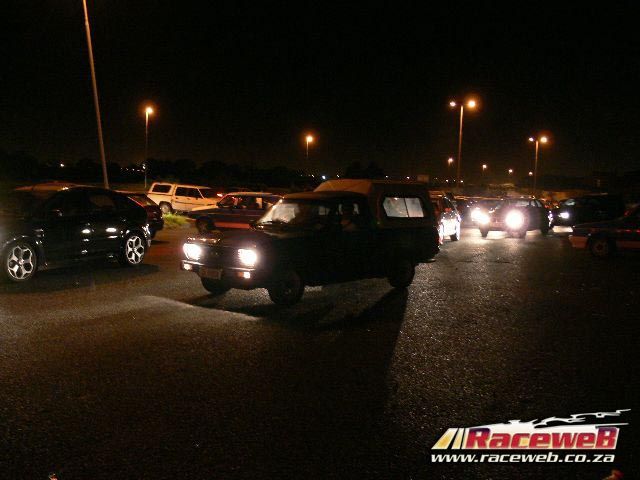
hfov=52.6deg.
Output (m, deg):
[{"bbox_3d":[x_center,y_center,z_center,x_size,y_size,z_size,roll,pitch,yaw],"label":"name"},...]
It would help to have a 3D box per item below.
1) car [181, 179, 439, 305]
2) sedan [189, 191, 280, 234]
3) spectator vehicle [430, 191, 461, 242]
[{"bbox_3d":[0.057,-0.088,10.539,1.680,1.792,4.531,6,6,41],"label":"car"},{"bbox_3d":[-2.725,-1.045,24.046,4.250,1.380,1.650,2,4,0],"label":"sedan"},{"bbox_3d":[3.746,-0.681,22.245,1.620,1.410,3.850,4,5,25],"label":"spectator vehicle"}]

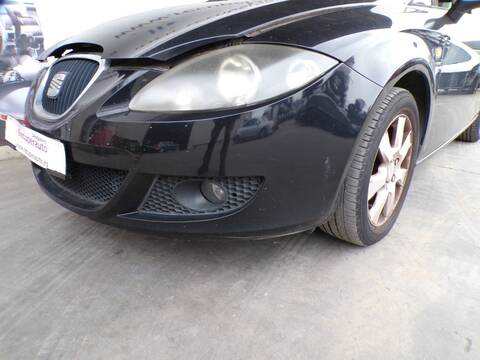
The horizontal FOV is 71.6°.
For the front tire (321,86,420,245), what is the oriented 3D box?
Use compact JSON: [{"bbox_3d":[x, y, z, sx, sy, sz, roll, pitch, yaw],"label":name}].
[{"bbox_3d":[0.527,-0.053,1.363,0.210,0.632,0.632,17,25,40],"label":"front tire"}]

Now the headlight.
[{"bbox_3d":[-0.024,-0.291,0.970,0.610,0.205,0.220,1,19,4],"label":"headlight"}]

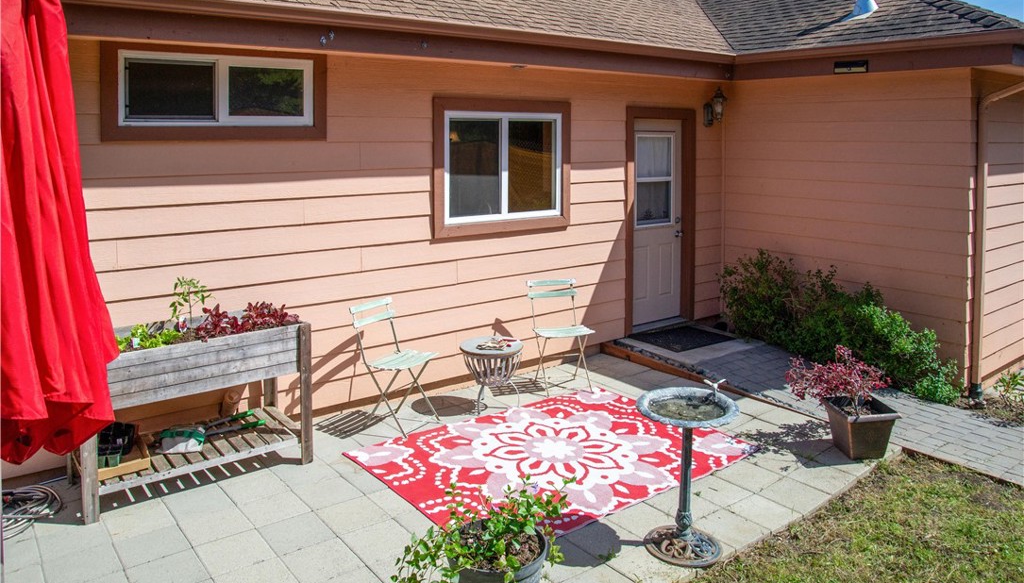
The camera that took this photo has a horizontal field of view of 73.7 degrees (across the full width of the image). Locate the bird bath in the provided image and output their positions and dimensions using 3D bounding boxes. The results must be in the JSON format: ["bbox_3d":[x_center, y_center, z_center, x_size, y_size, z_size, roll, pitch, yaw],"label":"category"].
[{"bbox_3d":[0.866,0.893,3.340,0.520,0.735,0.520,0,9,0],"label":"bird bath"}]

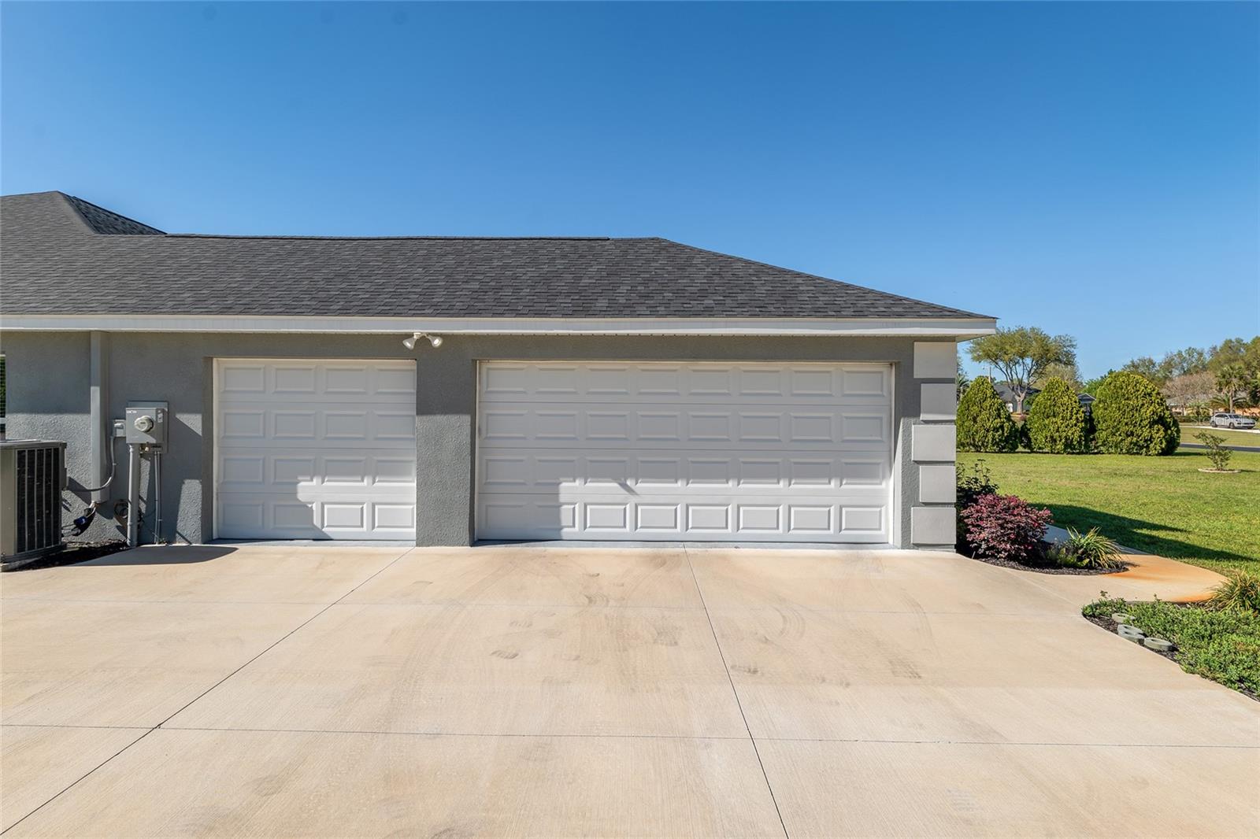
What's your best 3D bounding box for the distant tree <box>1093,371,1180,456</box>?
[{"bbox_3d":[20.950,-0.270,27.500,2.950,3.450,2.950,0,0,1],"label":"distant tree"}]

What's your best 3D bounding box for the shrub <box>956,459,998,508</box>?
[{"bbox_3d":[4.485,1.012,9.000,1.000,1.000,1.000,1,0,26],"label":"shrub"}]

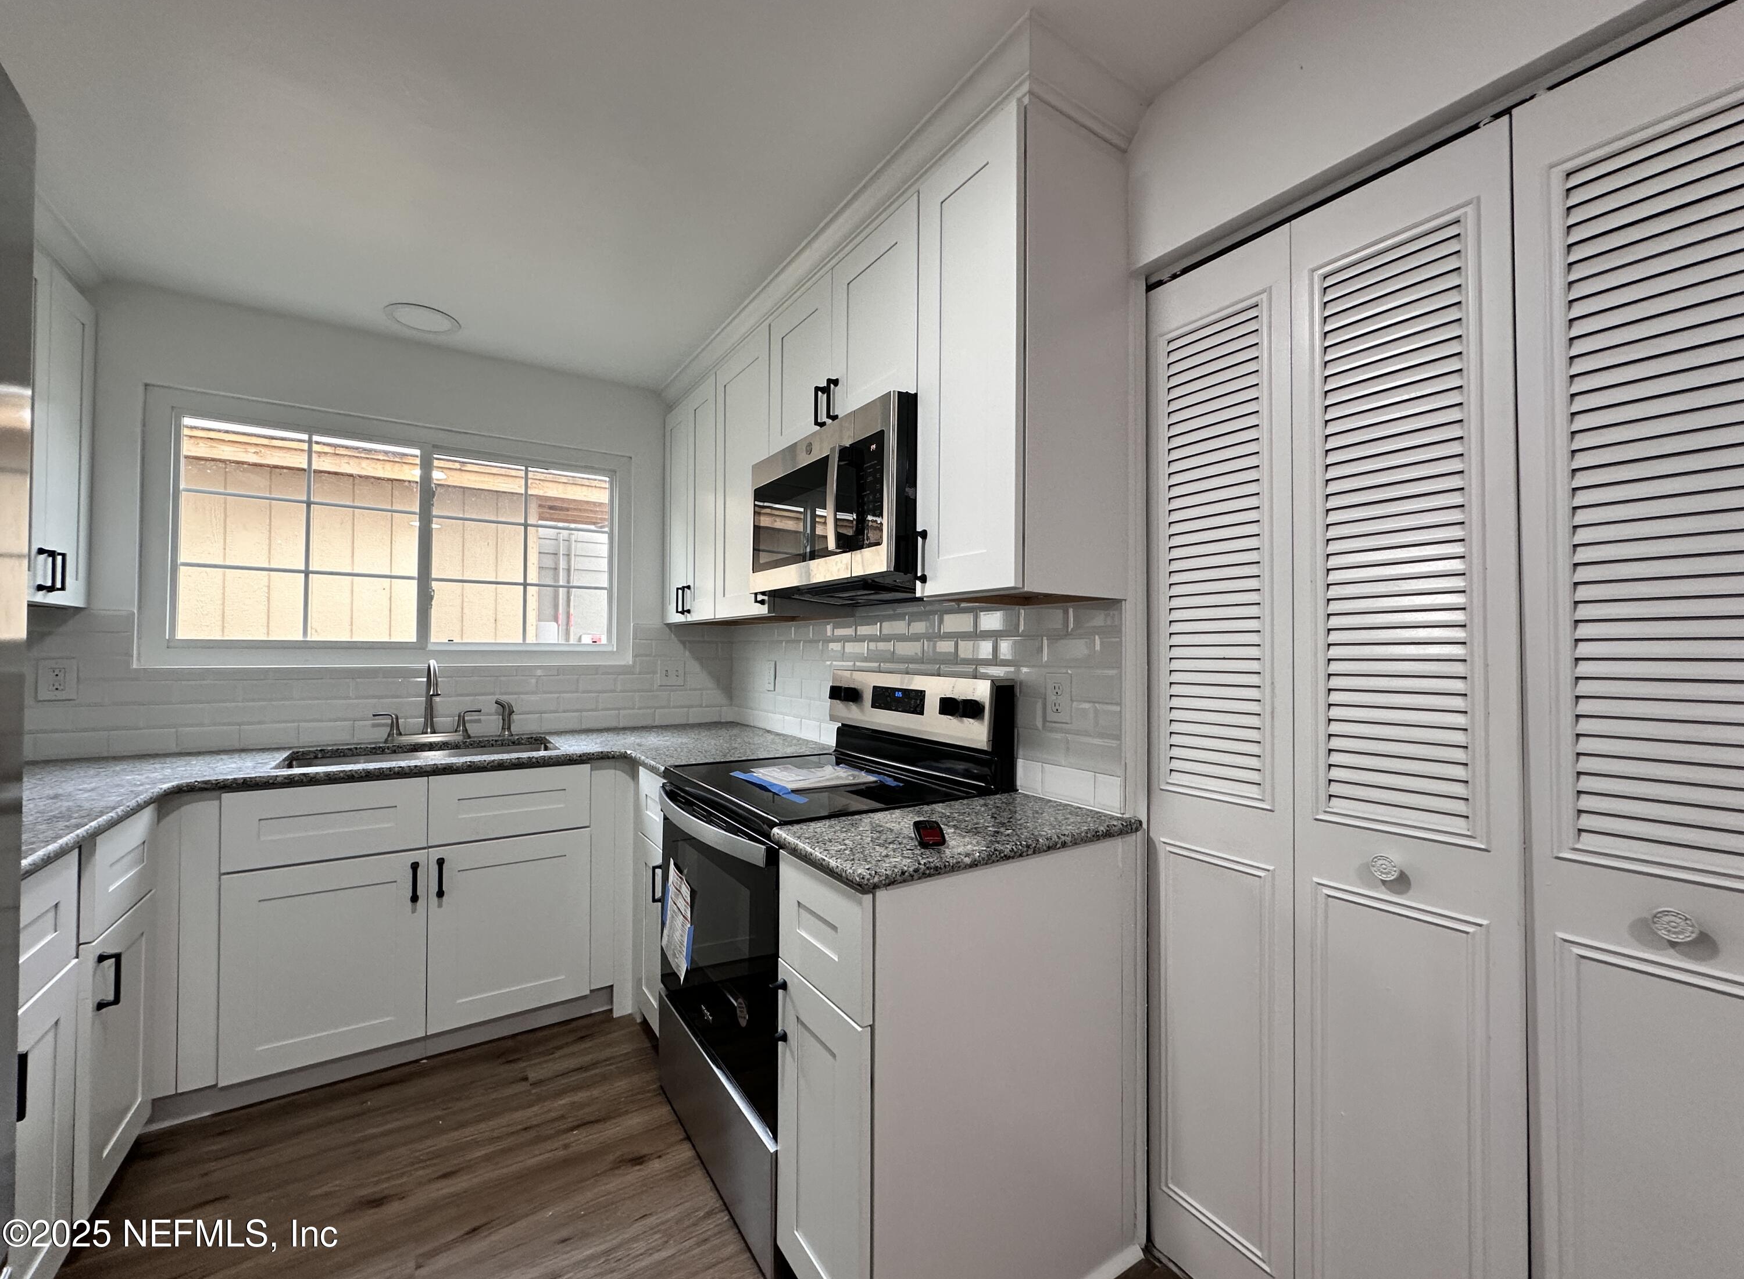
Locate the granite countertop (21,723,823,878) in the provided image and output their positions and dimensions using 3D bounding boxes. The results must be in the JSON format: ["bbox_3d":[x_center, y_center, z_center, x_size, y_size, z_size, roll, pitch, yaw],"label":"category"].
[{"bbox_3d":[-1.259,0.392,2.027,2.435,0.039,1.580,1,-1,-33],"label":"granite countertop"}]

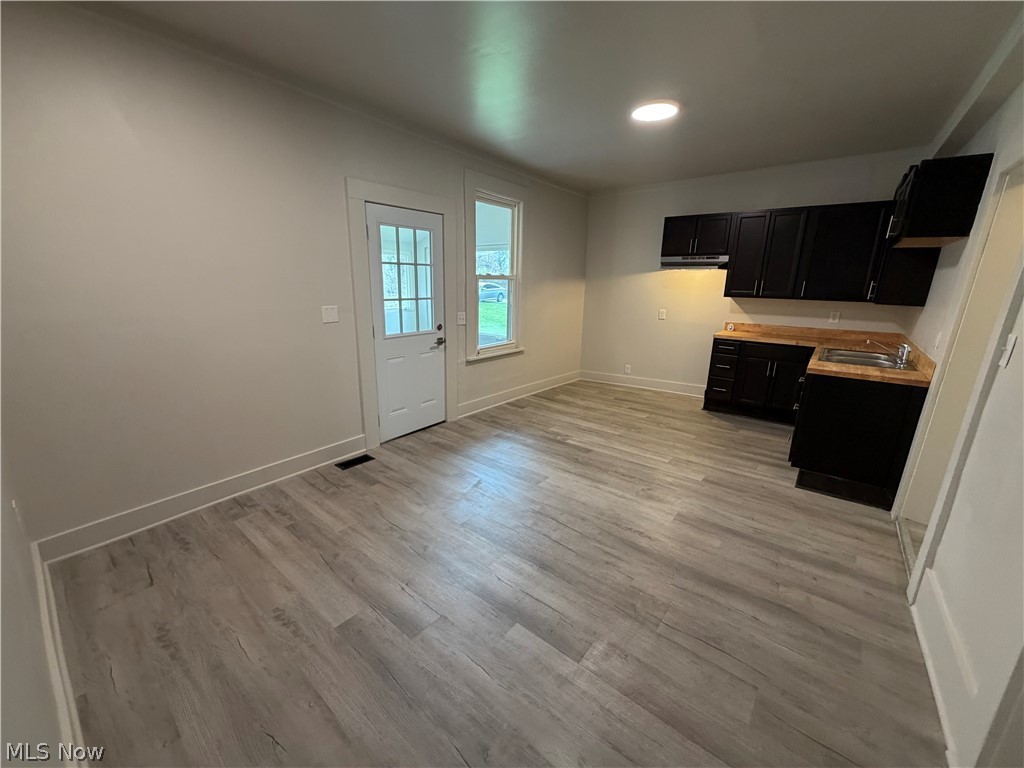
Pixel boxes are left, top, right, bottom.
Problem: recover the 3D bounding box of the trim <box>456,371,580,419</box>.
[{"bbox_3d":[0.229,0.067,5.537,0.020,0.134,2.694,11,17,36],"label":"trim"}]

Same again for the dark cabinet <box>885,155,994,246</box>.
[{"bbox_3d":[2.803,-1.173,2.784,0.319,0.447,0.934,11,17,36],"label":"dark cabinet"}]

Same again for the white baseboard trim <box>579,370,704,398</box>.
[{"bbox_3d":[1.859,-0.013,5.996,1.976,0.134,0.020,11,17,36],"label":"white baseboard trim"}]

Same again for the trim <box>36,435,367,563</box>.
[{"bbox_3d":[-1.844,0.678,2.857,0.020,0.135,1.915,11,17,36],"label":"trim"}]

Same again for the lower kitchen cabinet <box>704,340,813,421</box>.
[{"bbox_3d":[2.895,-0.088,4.862,0.977,0.855,0.618,11,17,36],"label":"lower kitchen cabinet"}]

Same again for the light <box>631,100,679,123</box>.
[{"bbox_3d":[1.104,-2.091,3.203,0.330,0.032,0.330,11,17,36],"label":"light"}]

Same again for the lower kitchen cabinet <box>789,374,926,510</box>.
[{"bbox_3d":[2.844,0.240,3.509,0.632,0.855,1.713,11,17,36],"label":"lower kitchen cabinet"}]

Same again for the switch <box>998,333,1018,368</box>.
[{"bbox_3d":[1.761,-0.115,1.468,0.014,0.115,0.074,11,17,36],"label":"switch"}]

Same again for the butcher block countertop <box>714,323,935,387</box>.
[{"bbox_3d":[2.645,-0.376,3.898,1.628,0.158,2.328,11,17,36],"label":"butcher block countertop"}]

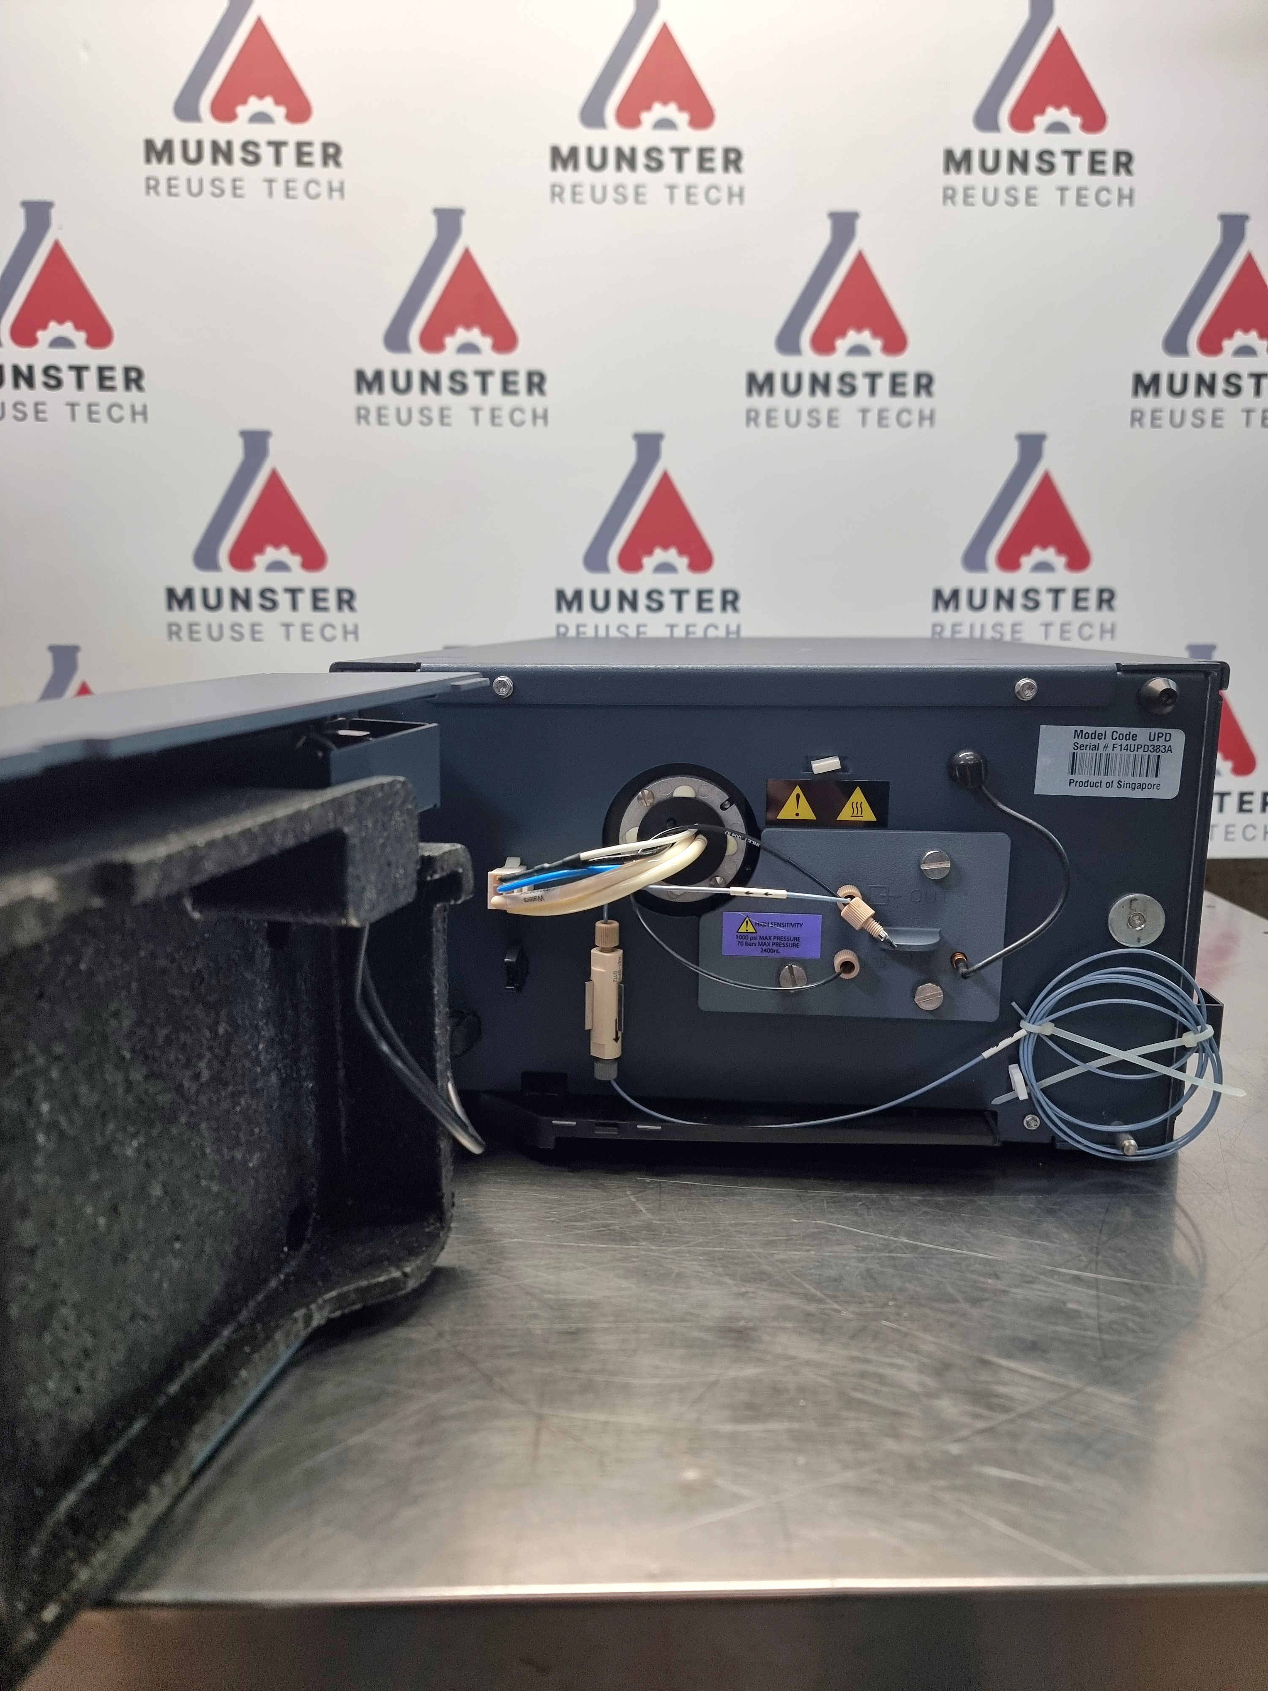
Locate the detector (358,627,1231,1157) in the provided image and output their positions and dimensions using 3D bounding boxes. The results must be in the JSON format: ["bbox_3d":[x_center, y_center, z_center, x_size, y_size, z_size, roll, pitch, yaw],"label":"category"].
[{"bbox_3d":[0.076,-0.018,0.705,0.345,0.200,0.500,1,11,6],"label":"detector"}]

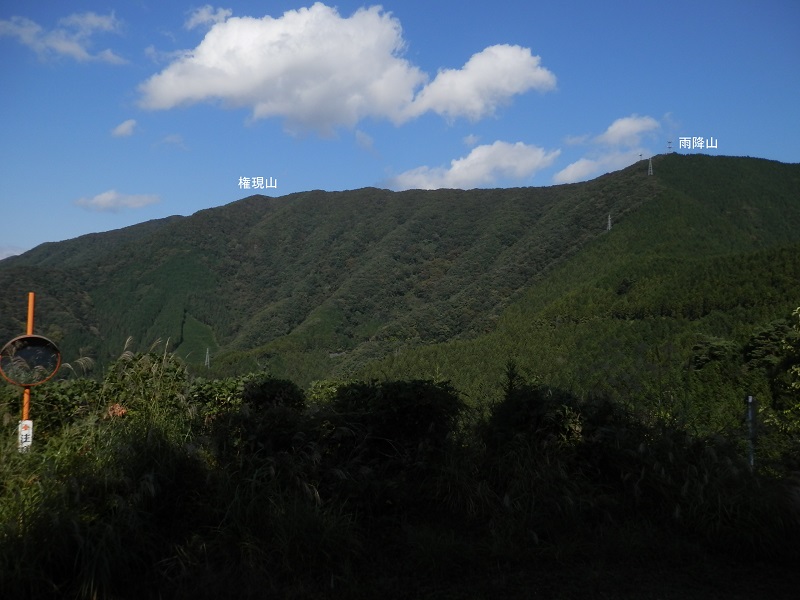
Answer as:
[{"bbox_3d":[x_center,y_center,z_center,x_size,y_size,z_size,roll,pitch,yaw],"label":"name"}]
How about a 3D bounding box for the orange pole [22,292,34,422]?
[{"bbox_3d":[-5.838,1.328,9.056,0.077,2.900,0.077,3,-4,-33],"label":"orange pole"}]

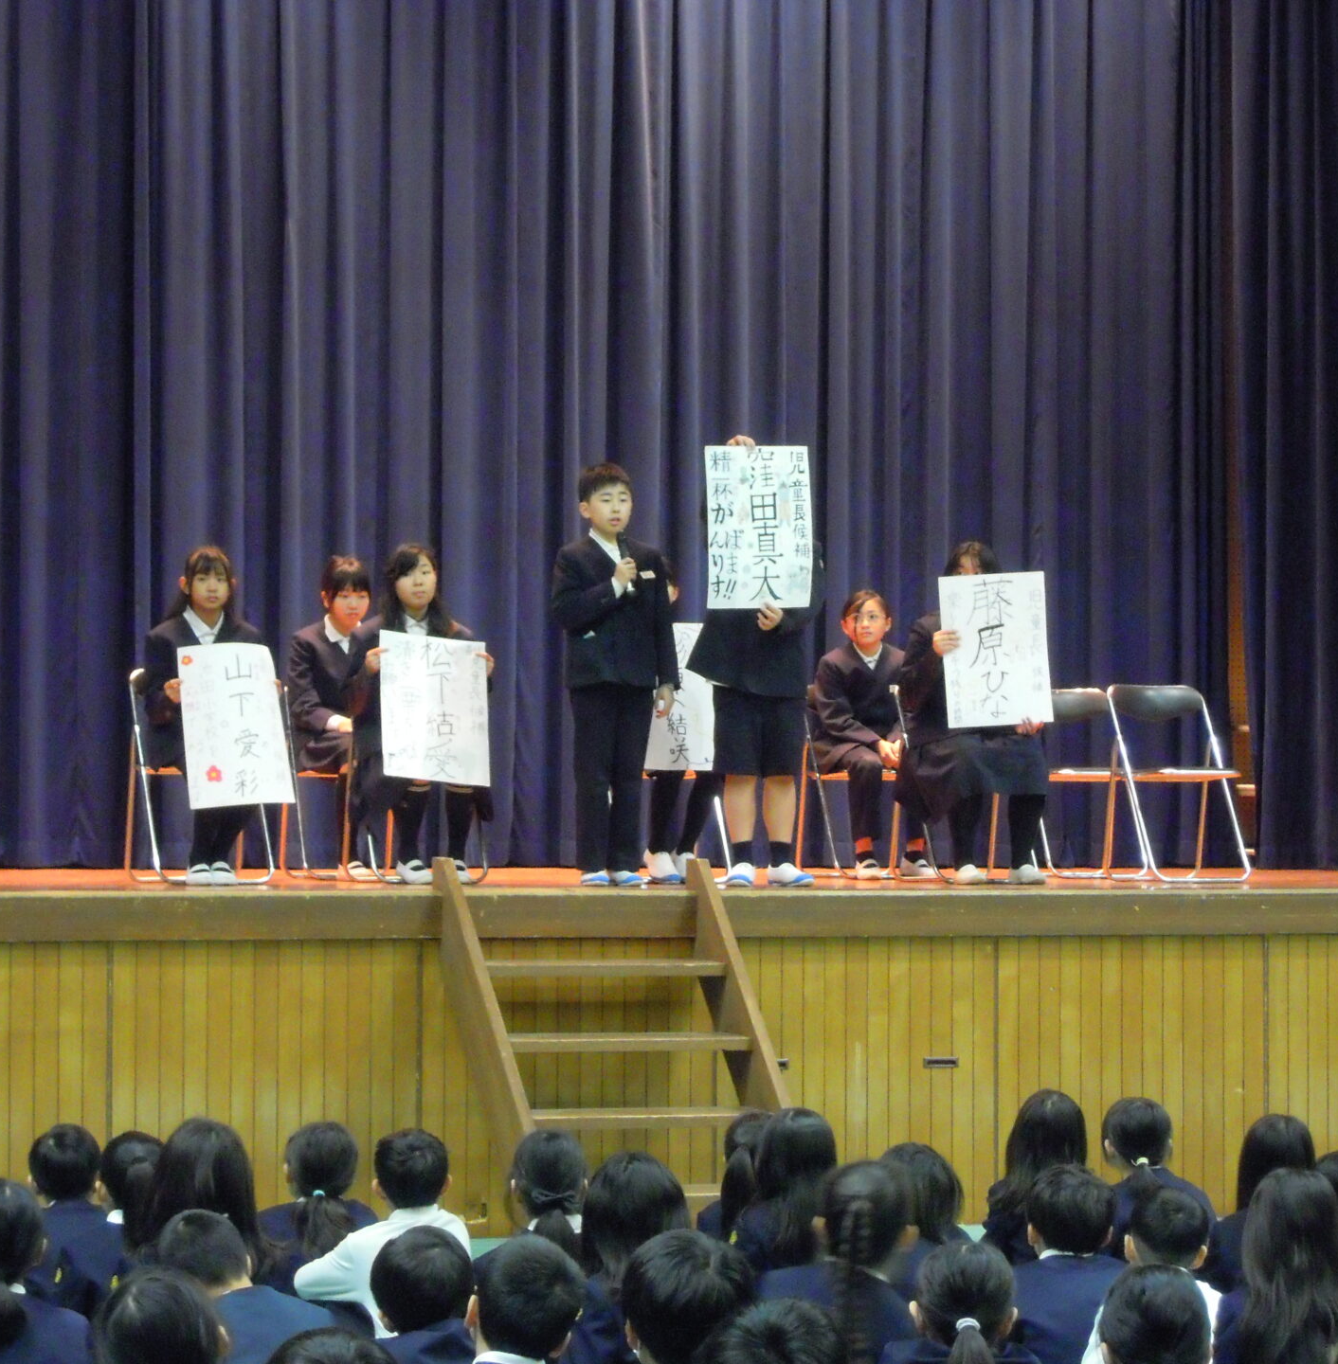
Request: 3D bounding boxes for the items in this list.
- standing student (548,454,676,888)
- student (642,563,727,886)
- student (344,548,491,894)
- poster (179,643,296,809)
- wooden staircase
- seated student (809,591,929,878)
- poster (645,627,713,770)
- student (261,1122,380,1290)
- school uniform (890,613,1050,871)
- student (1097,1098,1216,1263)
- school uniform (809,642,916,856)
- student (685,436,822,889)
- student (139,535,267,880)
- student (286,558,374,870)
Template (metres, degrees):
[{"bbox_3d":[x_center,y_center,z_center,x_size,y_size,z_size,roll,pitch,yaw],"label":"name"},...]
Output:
[{"bbox_3d":[-0.186,-0.022,17.900,0.440,1.433,0.330,1,-1,-20],"label":"standing student"},{"bbox_3d":[0.018,0.147,18.750,0.430,1.131,0.700,1,-1,-20],"label":"student"},{"bbox_3d":[-0.861,0.114,18.250,0.440,1.170,0.720,1,-1,-18],"label":"student"},{"bbox_3d":[-1.492,0.152,18.150,0.385,0.545,0.050,-5,-2,-18],"label":"poster"},{"bbox_3d":[-0.122,1.146,16.199,0.910,1.200,1.100,1,-2,-23],"label":"wooden staircase"},{"bbox_3d":[0.765,0.201,19.850,0.430,1.074,0.720,1,-1,-22],"label":"seated student"},{"bbox_3d":[0.017,0.055,18.400,0.382,0.542,0.020,1,-11,-18],"label":"poster"},{"bbox_3d":[-0.823,1.328,12.225,0.340,0.620,0.480,1,-2,-20],"label":"student"},{"bbox_3d":[1.095,0.216,19.050,0.490,0.930,0.540,1,-2,-21],"label":"school uniform"},{"bbox_3d":[1.144,1.324,12.425,0.340,0.650,0.480,1,-2,-20],"label":"student"},{"bbox_3d":[0.753,0.262,20.400,0.380,0.820,0.500,1,-2,-24],"label":"school uniform"},{"bbox_3d":[0.294,-0.069,17.950,0.450,1.536,0.420,1,-1,-24],"label":"student"},{"bbox_3d":[-1.620,0.119,18.380,0.430,1.200,0.620,1,-2,-18],"label":"student"},{"bbox_3d":[-1.176,0.132,19.200,0.430,1.163,0.700,1,-1,-25],"label":"student"}]

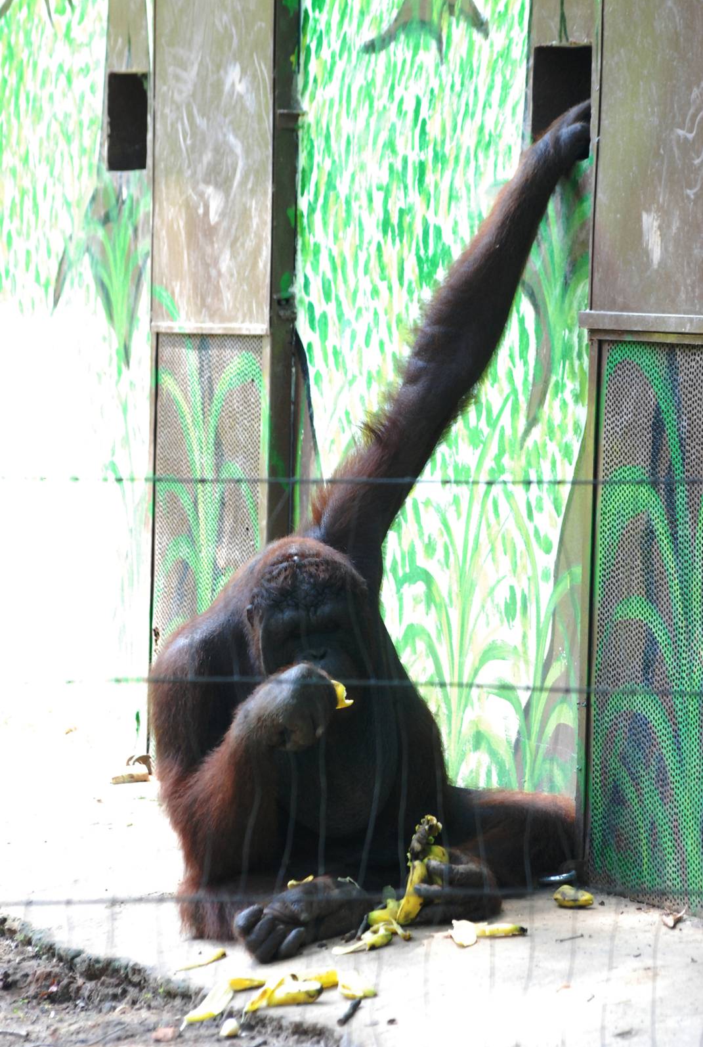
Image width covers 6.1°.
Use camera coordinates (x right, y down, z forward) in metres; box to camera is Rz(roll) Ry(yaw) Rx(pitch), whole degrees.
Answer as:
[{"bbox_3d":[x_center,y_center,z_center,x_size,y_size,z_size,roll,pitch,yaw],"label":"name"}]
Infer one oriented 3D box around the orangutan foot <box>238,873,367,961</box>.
[{"bbox_3d":[-0.086,0.674,11.200,0.210,0.125,0.125,-1,4,-33],"label":"orangutan foot"}]

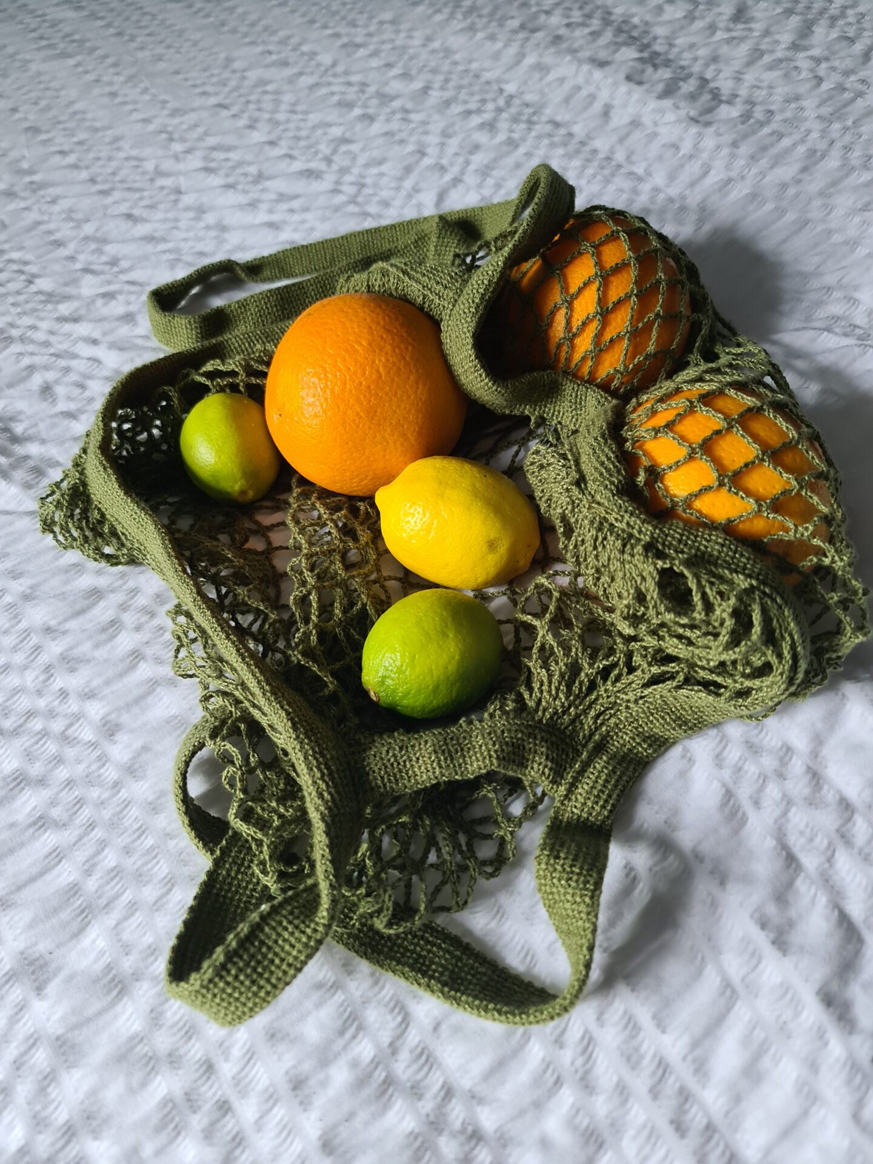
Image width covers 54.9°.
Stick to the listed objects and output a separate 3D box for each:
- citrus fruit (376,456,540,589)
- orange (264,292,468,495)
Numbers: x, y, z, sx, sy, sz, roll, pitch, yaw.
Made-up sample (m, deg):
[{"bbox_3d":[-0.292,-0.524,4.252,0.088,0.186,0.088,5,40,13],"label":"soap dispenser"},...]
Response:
[{"bbox_3d":[0.009,-0.025,0.355,0.074,0.052,0.052,25,61,13],"label":"citrus fruit"},{"bbox_3d":[-0.031,-0.082,0.371,0.087,0.086,0.087,0,57,0],"label":"orange"}]

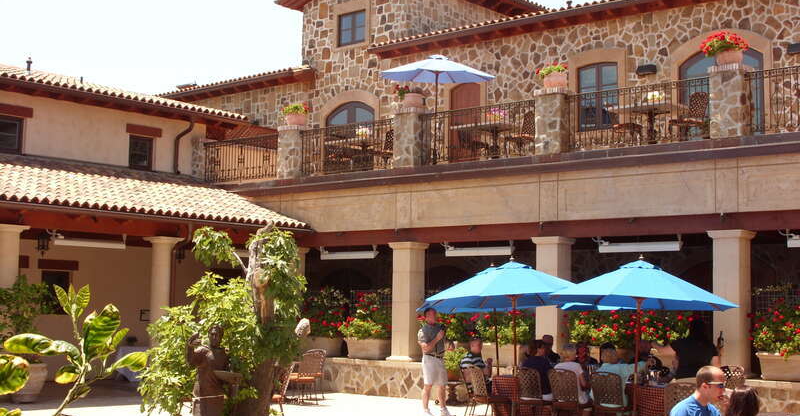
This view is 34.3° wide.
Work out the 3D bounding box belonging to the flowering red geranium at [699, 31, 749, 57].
[{"bbox_3d":[5.216,-2.643,21.017,0.760,0.420,0.700,1,-5,0],"label":"flowering red geranium"}]

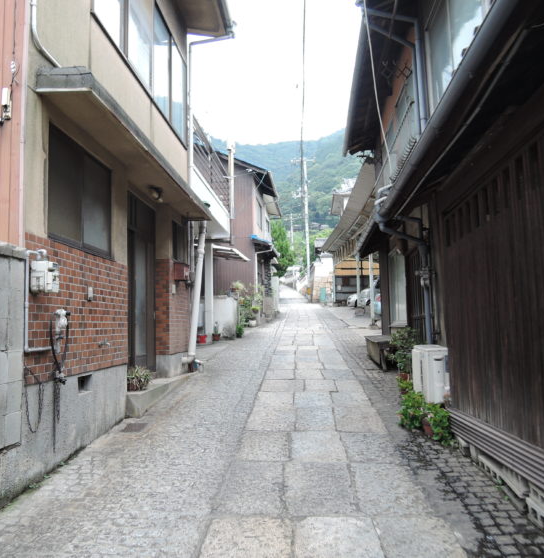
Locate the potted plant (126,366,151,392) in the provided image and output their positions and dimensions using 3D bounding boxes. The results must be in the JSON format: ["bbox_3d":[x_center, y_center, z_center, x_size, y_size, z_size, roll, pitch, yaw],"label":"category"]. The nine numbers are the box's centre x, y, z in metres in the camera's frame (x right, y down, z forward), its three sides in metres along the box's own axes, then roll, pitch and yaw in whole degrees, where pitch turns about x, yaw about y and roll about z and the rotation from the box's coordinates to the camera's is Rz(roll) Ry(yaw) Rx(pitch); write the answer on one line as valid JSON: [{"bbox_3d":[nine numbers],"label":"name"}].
[{"bbox_3d":[-1.498,1.108,5.754,0.300,0.260,0.310,-1,-5,4],"label":"potted plant"}]

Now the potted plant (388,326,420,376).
[{"bbox_3d":[1.836,1.031,6.979,0.460,0.740,0.470,-1,-5,4],"label":"potted plant"}]

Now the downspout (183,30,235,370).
[{"bbox_3d":[-1.021,-1.338,8.424,0.860,5.580,0.280,-1,-5,4],"label":"downspout"}]

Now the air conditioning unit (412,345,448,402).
[{"bbox_3d":[1.795,1.055,5.782,0.270,0.550,0.750,-2,-5,6],"label":"air conditioning unit"}]

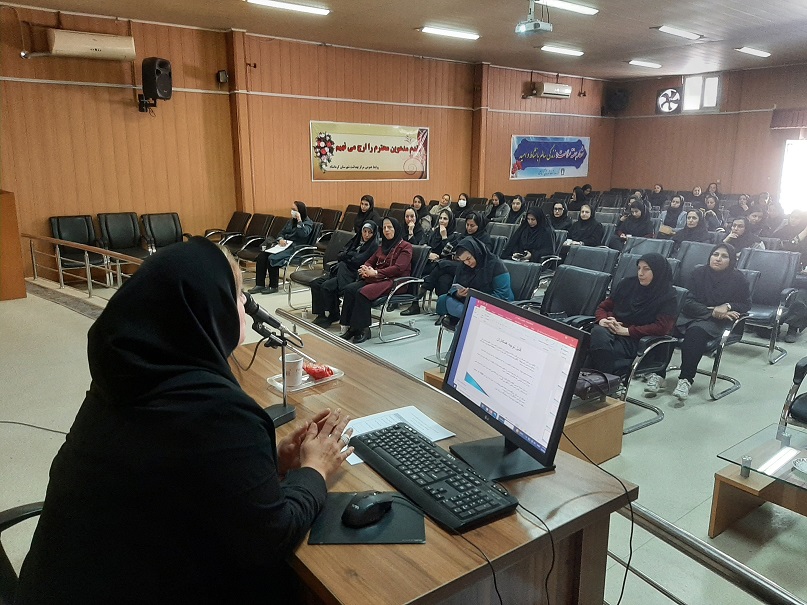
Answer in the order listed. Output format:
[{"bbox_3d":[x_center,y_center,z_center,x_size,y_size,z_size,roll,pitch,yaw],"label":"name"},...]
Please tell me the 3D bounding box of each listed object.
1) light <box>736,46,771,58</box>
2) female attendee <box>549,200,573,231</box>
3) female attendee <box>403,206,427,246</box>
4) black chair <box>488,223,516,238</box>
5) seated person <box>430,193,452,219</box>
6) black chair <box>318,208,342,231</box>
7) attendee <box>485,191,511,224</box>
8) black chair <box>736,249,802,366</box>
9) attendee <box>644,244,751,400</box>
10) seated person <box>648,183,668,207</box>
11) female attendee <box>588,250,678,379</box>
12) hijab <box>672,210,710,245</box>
[{"bbox_3d":[6.953,-4.949,11.919,1.170,0.090,0.260,-10,17,-37],"label":"light"},{"bbox_3d":[1.978,-0.768,8.582,0.780,1.240,0.520,-9,17,-33],"label":"female attendee"},{"bbox_3d":[-0.111,-0.587,7.763,0.820,1.220,0.500,-12,18,-41],"label":"female attendee"},{"bbox_3d":[1.171,-0.594,8.395,0.630,0.980,0.600,-11,18,-40],"label":"black chair"},{"bbox_3d":[0.645,-1.340,10.993,0.800,1.200,0.520,-10,17,-37],"label":"seated person"},{"bbox_3d":[-1.492,-1.032,10.217,0.640,0.980,0.580,-10,17,-37],"label":"black chair"},{"bbox_3d":[1.496,-1.359,10.948,0.820,1.220,0.500,-9,16,-34],"label":"attendee"},{"bbox_3d":[3.504,-0.003,5.994,0.630,0.980,0.600,-11,18,-40],"label":"black chair"},{"bbox_3d":[2.436,0.134,4.991,0.820,1.210,0.560,-10,18,-38],"label":"attendee"},{"bbox_3d":[5.643,-2.020,13.774,0.500,1.250,0.740,12,18,41],"label":"seated person"},{"bbox_3d":[1.600,0.255,4.400,0.720,1.240,0.570,-10,17,-36],"label":"female attendee"},{"bbox_3d":[3.493,-0.877,7.390,0.440,0.480,0.350,11,18,39],"label":"hijab"}]

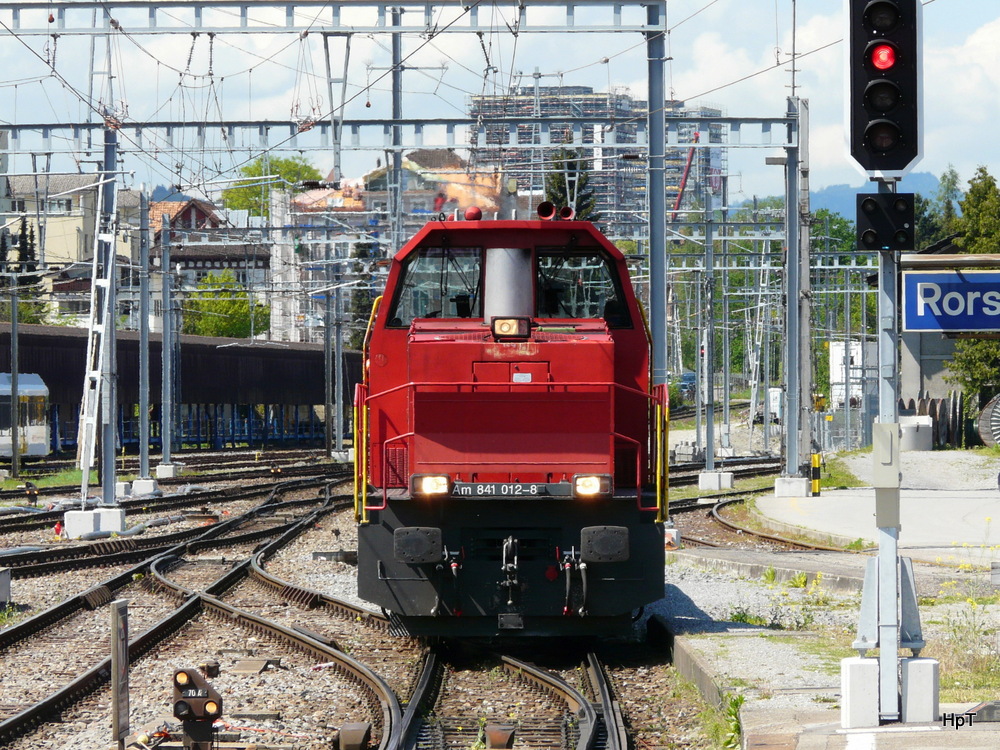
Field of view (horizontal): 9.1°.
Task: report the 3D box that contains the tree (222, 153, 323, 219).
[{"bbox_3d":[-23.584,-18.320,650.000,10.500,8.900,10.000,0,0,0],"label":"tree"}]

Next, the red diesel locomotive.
[{"bbox_3d":[0.100,0.490,65.900,3.000,4.350,14.200,0,0,0],"label":"red diesel locomotive"}]

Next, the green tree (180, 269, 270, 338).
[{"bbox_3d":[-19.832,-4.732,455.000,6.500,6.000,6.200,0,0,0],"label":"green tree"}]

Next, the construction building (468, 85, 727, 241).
[{"bbox_3d":[21.597,-46.849,1395.000,51.000,35.500,30.000,0,0,14],"label":"construction building"}]

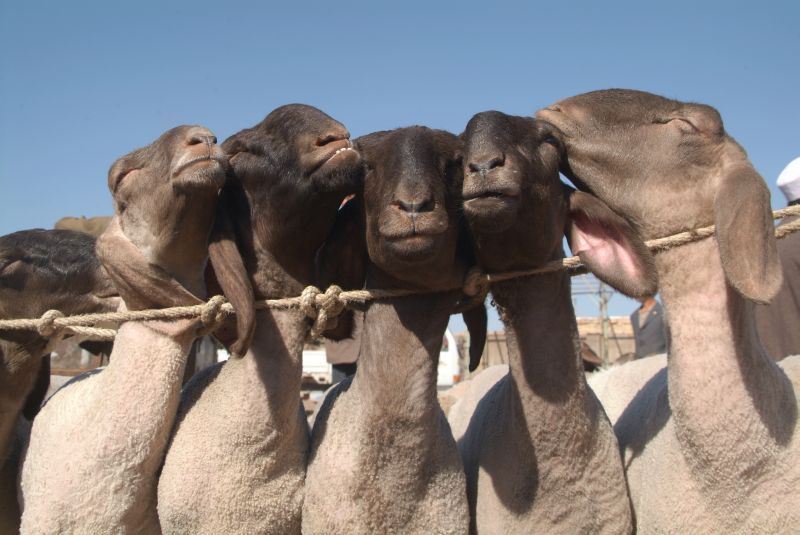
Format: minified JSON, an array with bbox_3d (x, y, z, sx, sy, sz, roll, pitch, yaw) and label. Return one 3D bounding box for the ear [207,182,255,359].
[{"bbox_3d":[-0.237,0.004,1.220,0.055,0.235,0.045,-12,-11,24],"label":"ear"}]

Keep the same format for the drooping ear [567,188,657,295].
[{"bbox_3d":[0.293,-0.035,1.200,0.080,0.185,0.050,-43,-15,15],"label":"drooping ear"}]

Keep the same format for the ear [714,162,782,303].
[{"bbox_3d":[0.465,-0.048,1.160,0.072,0.185,0.042,-7,-5,3],"label":"ear"}]

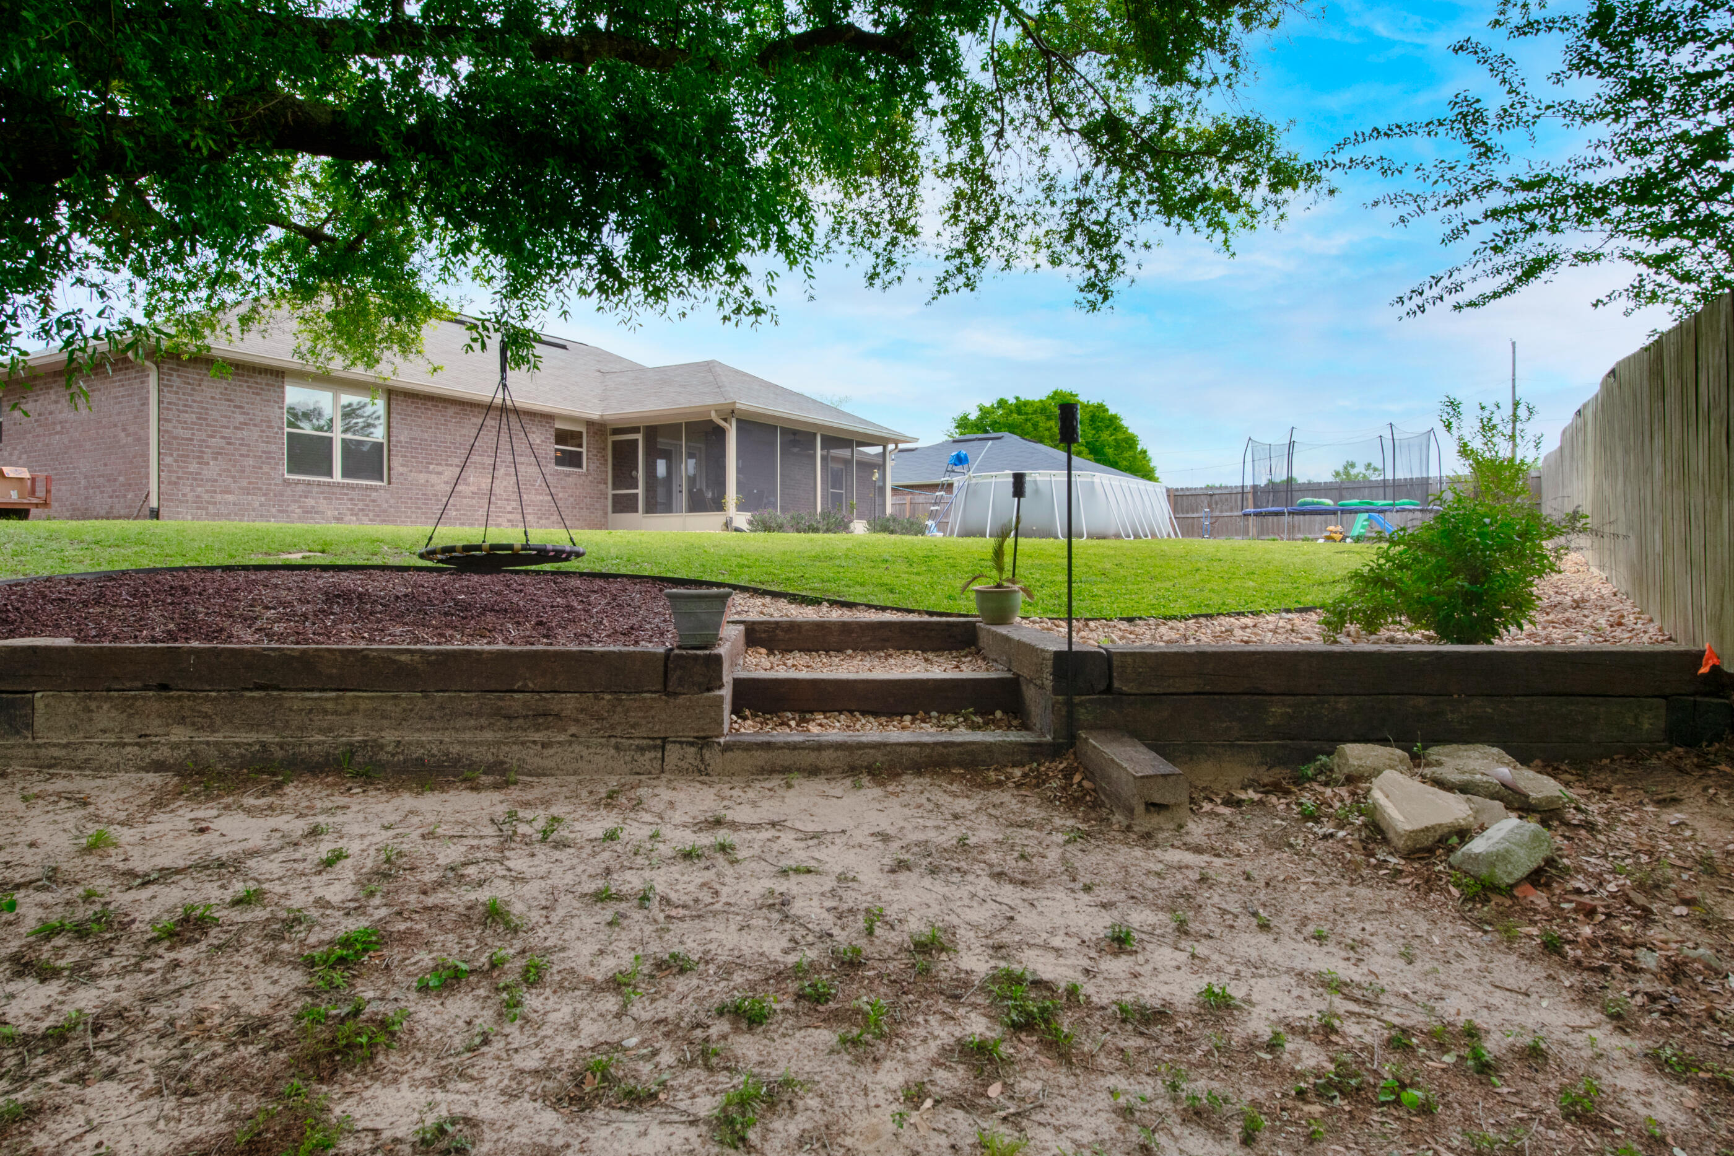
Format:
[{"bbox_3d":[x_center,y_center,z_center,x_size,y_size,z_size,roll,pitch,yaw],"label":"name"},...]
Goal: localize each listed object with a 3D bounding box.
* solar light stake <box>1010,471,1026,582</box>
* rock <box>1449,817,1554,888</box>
[{"bbox_3d":[0.928,-0.198,6.300,0.083,0.910,0.083,3,1,0],"label":"solar light stake"},{"bbox_3d":[1.805,0.782,2.890,0.260,0.150,0.200,0,1,20],"label":"rock"}]

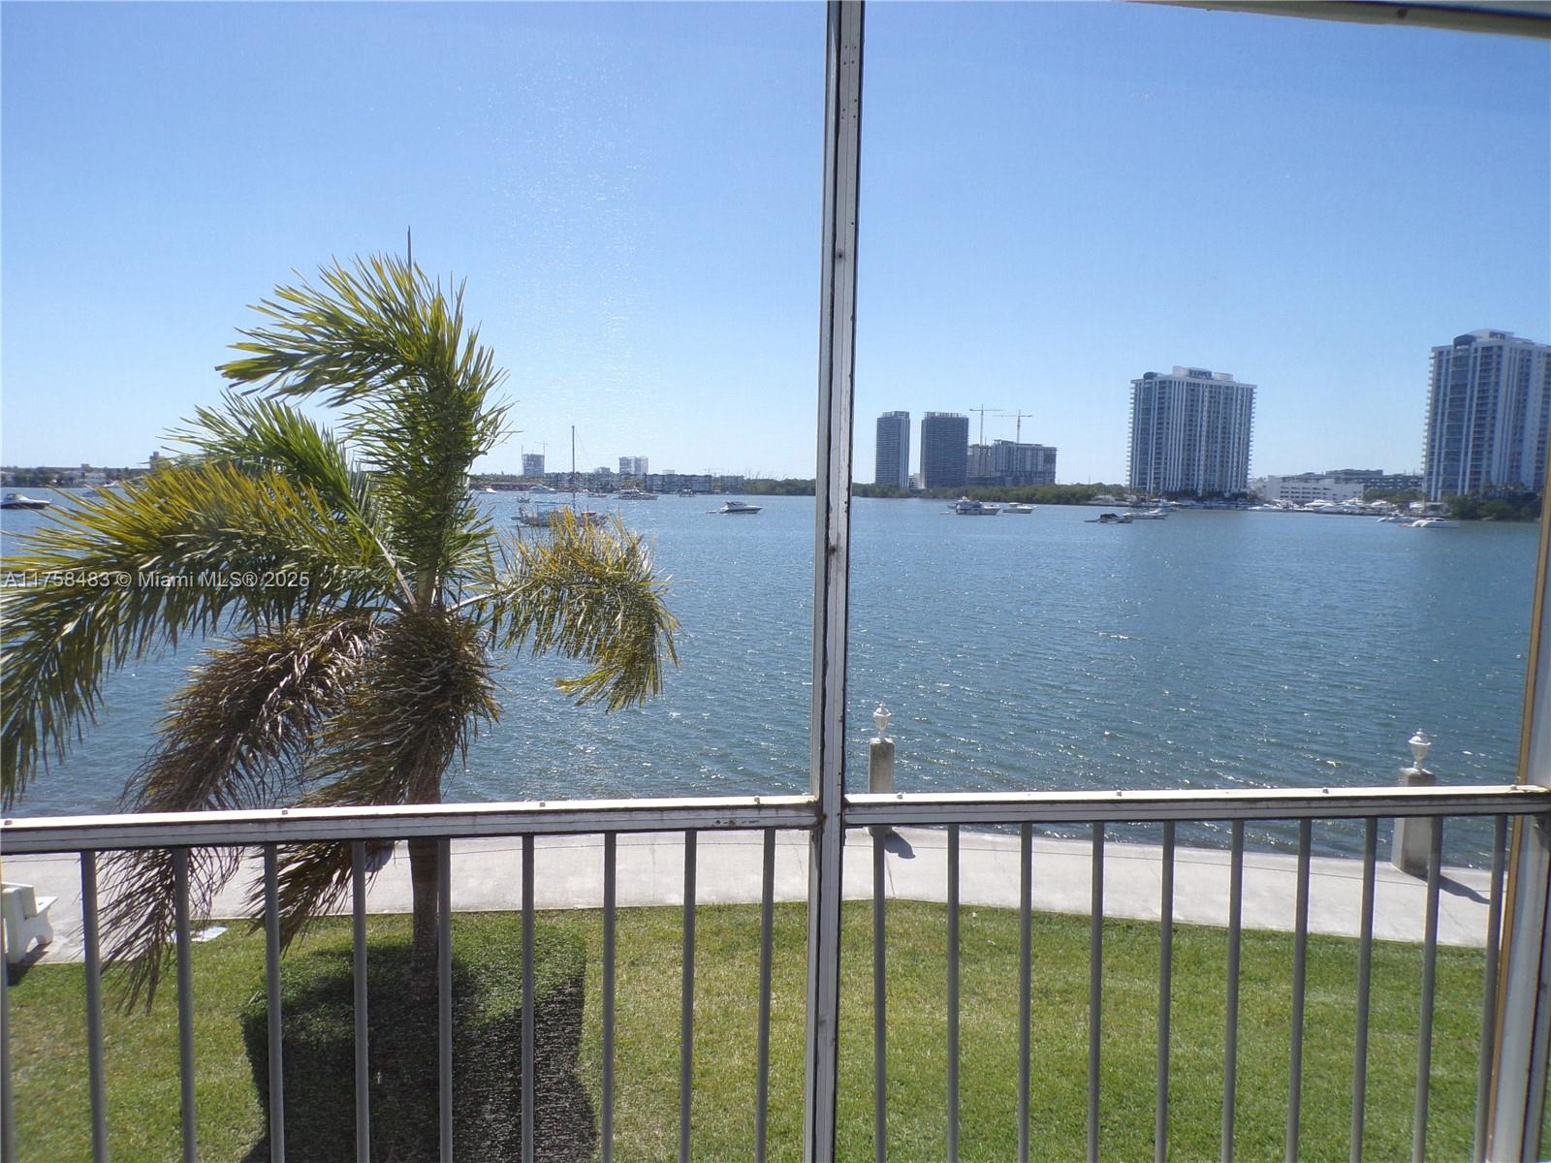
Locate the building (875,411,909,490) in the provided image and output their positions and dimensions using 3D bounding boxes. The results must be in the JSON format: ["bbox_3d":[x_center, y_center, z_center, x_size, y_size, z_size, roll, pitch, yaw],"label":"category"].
[{"bbox_3d":[153.920,-166.760,1410.000,20.000,107.510,39.060,-4,7,-44],"label":"building"}]

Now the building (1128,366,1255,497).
[{"bbox_3d":[282.780,-95.540,728.000,81.650,86.840,33.000,-2,6,-31],"label":"building"}]

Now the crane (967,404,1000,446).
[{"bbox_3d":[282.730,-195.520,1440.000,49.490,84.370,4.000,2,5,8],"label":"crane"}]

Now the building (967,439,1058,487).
[{"bbox_3d":[314.850,-148.650,1435.000,98.350,73.250,62.000,-1,5,-25],"label":"building"}]

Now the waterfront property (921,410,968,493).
[{"bbox_3d":[219.020,-162.480,1390.000,52.800,104.850,22.000,0,5,-9],"label":"waterfront property"}]

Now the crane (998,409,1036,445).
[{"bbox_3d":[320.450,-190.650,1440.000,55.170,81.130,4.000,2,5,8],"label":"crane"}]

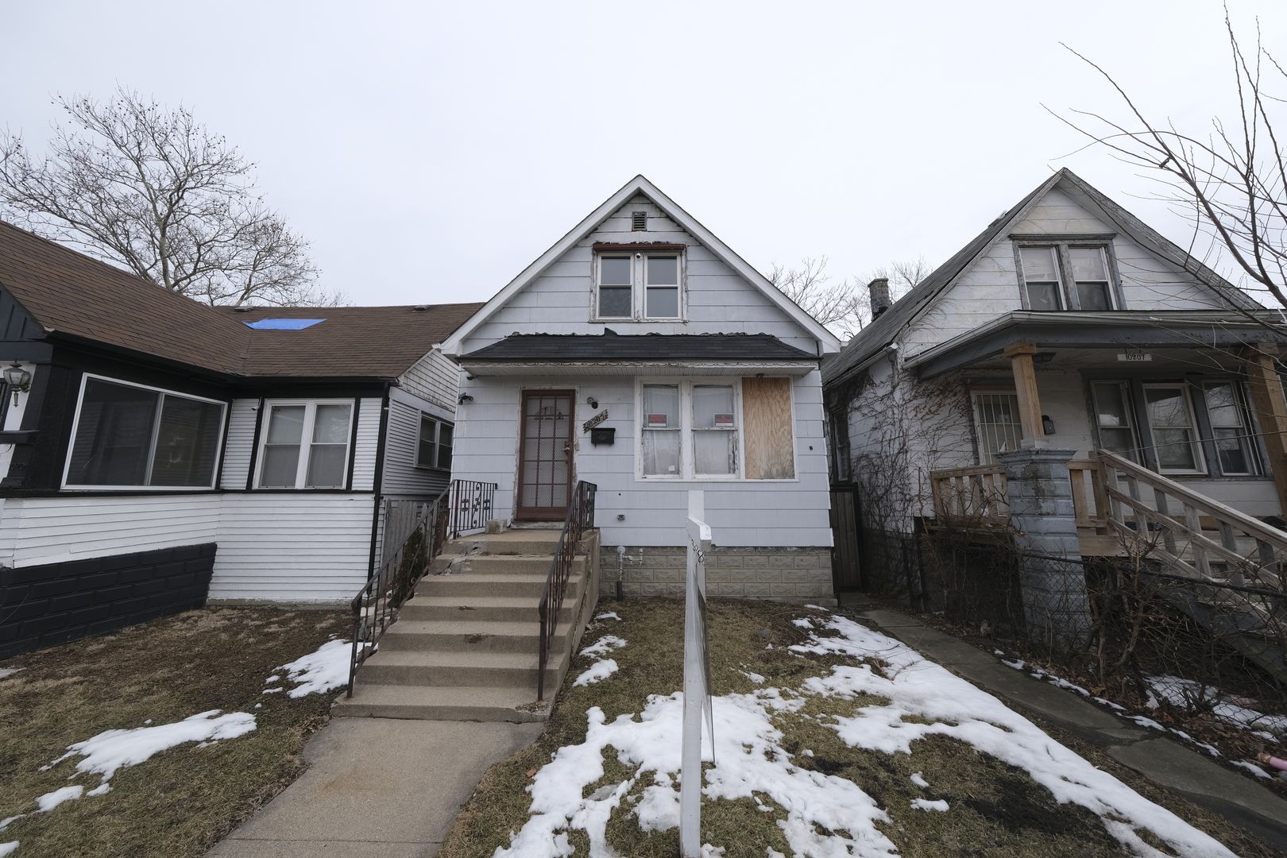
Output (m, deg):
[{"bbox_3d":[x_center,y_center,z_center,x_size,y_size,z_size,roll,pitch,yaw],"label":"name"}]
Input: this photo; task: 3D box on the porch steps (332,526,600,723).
[{"bbox_3d":[-1.523,1.892,5.039,1.690,1.210,3.380,0,-9,1],"label":"porch steps"}]

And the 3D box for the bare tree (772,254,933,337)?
[{"bbox_3d":[11.971,-2.481,23.569,9.800,15.500,9.400,0,-9,1],"label":"bare tree"}]

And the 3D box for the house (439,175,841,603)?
[{"bbox_3d":[0.014,-0.011,12.364,6.580,7.090,11.500,0,-9,1],"label":"house"}]

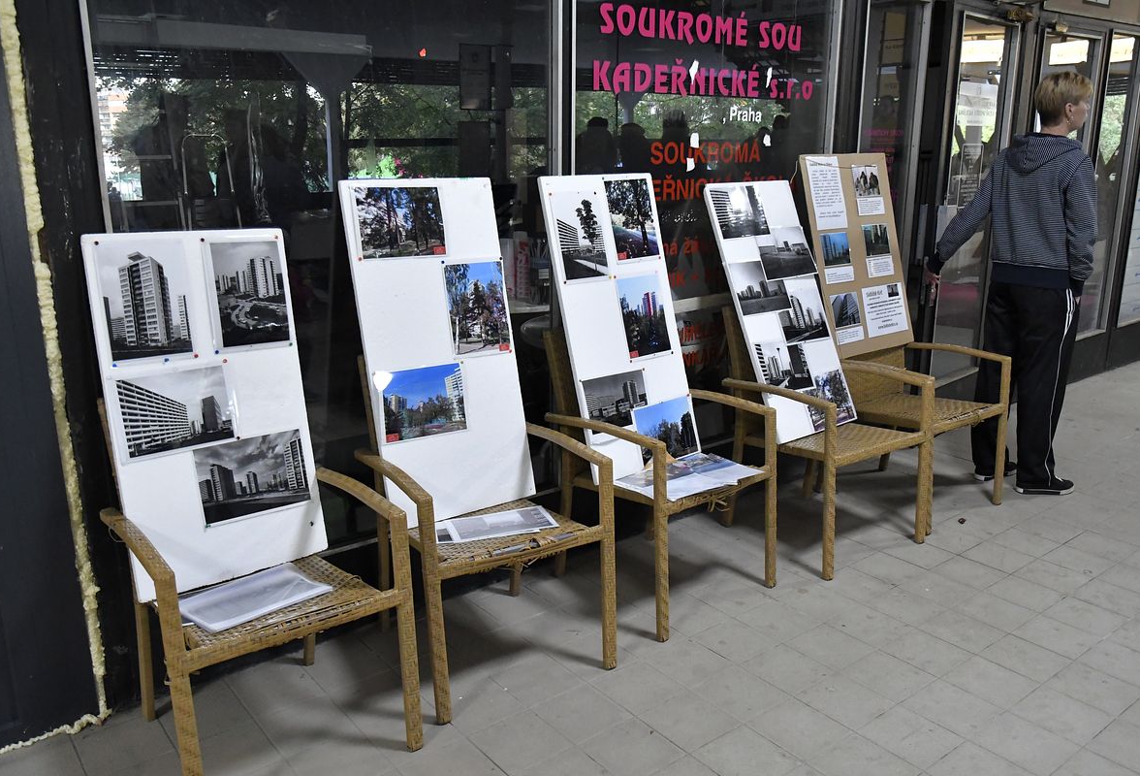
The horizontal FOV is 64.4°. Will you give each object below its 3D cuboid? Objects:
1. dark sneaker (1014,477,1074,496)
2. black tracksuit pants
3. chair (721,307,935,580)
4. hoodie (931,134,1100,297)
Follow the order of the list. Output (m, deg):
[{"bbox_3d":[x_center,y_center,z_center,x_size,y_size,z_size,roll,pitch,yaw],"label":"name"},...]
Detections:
[{"bbox_3d":[2.101,0.408,4.005,0.262,0.100,0.100,0,15,0],"label":"dark sneaker"},{"bbox_3d":[2.000,-0.044,4.022,0.270,0.940,0.420,-4,15,-15],"label":"black tracksuit pants"},{"bbox_3d":[0.986,0.152,3.486,0.574,0.890,0.600,-10,17,-32],"label":"chair"},{"bbox_3d":[1.935,-0.748,3.906,0.330,0.680,0.700,-6,16,-22],"label":"hoodie"}]

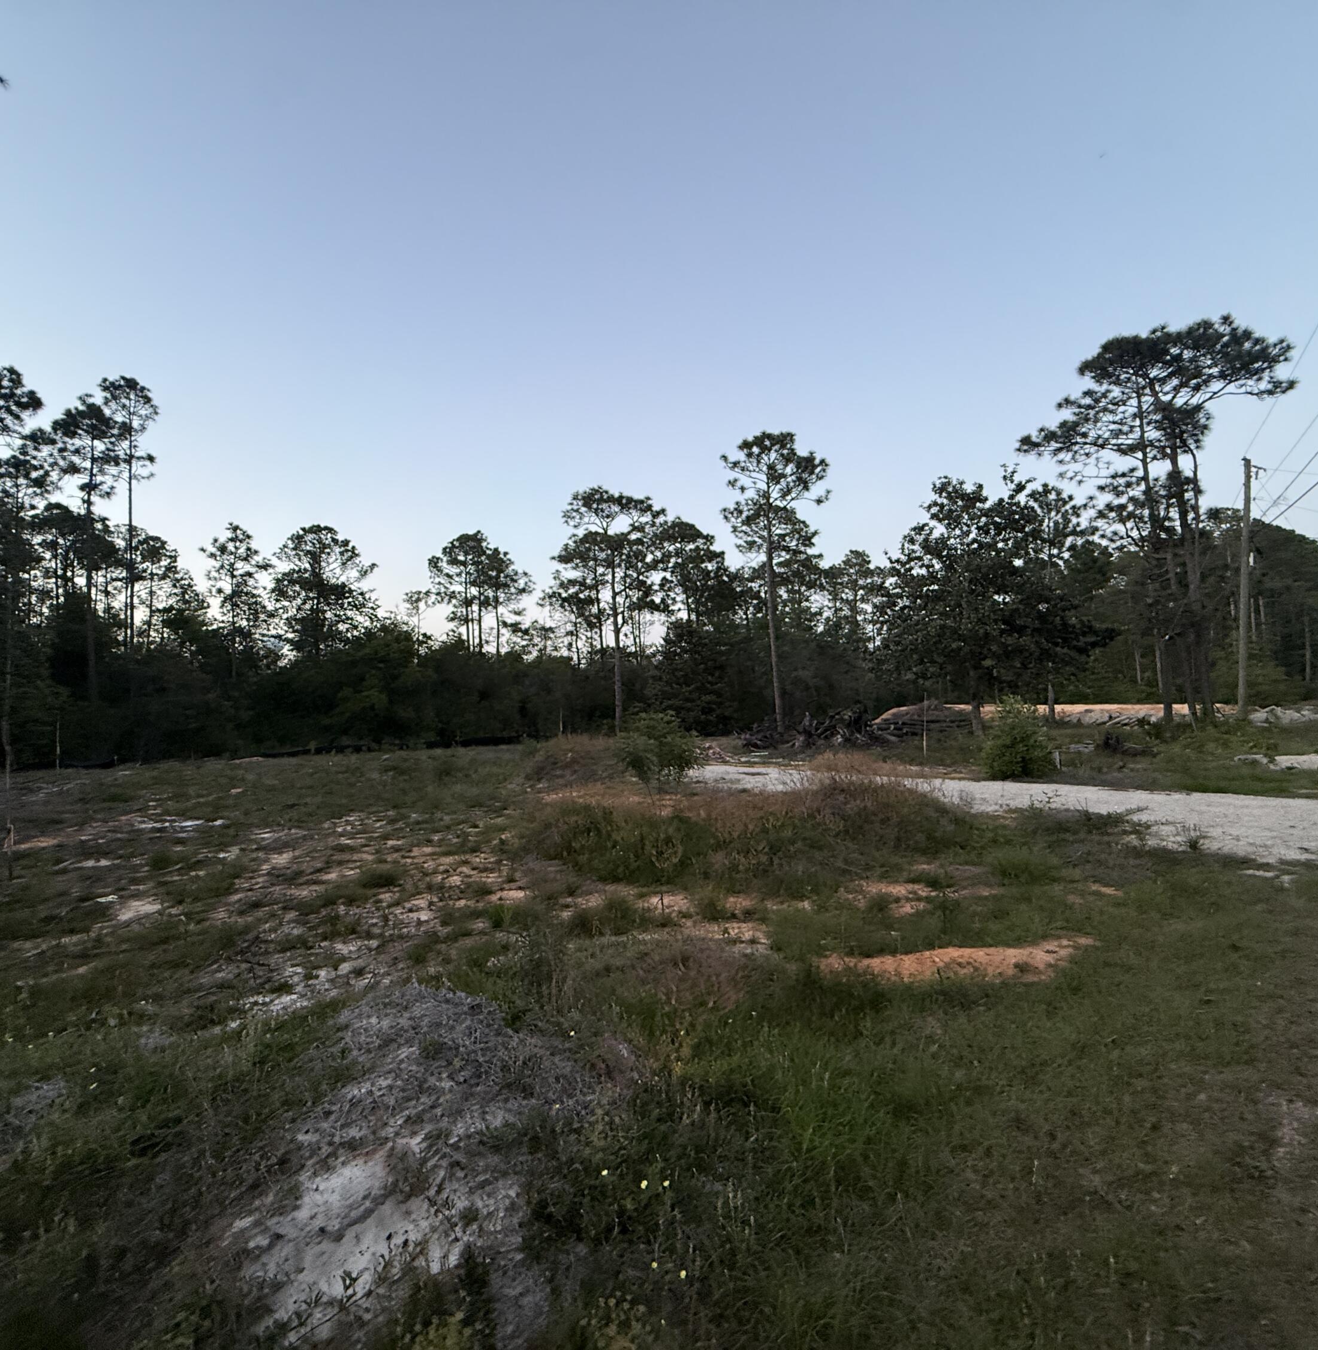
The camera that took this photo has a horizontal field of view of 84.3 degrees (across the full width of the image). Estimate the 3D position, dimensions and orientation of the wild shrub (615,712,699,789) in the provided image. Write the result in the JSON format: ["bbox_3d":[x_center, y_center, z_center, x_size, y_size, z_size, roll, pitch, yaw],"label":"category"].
[{"bbox_3d":[-0.030,1.040,9.700,1.120,1.070,1.050,0,-1,0],"label":"wild shrub"}]

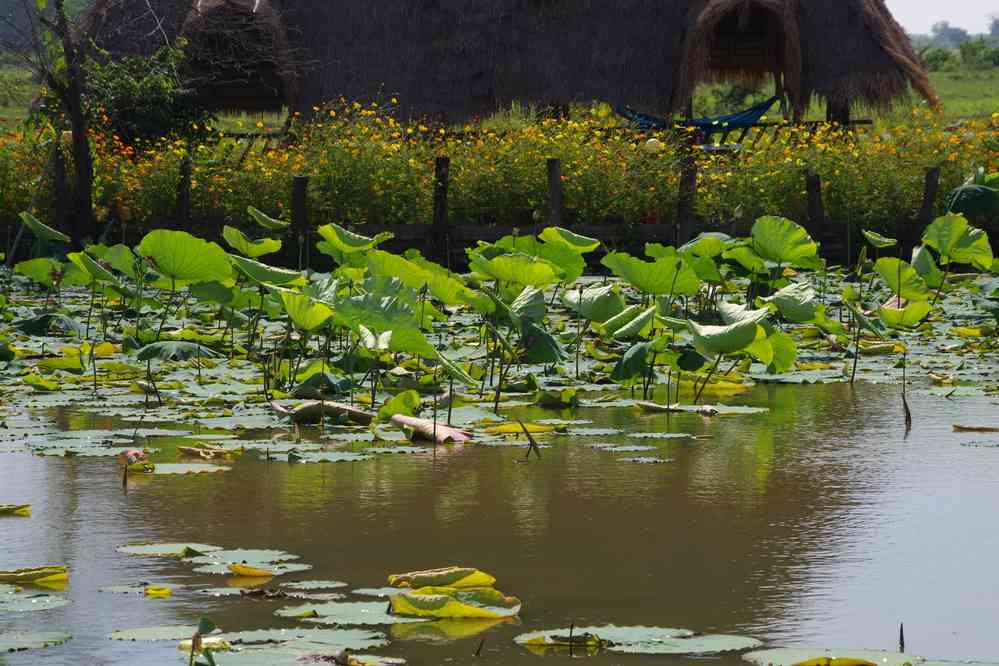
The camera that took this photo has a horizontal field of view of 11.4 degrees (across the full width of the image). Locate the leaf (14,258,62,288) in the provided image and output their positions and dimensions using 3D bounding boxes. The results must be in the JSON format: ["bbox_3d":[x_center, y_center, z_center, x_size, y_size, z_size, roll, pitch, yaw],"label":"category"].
[{"bbox_3d":[-3.572,-0.461,38.703,0.371,0.233,0.380,0,3,0],"label":"leaf"}]

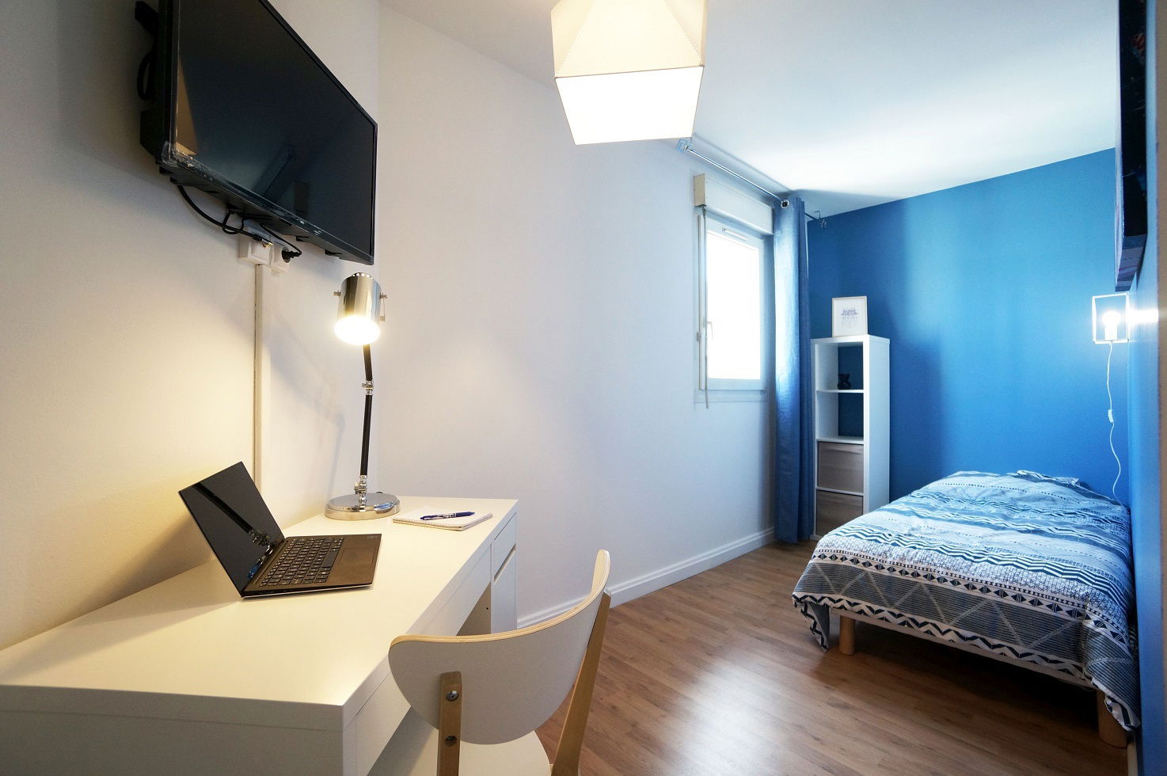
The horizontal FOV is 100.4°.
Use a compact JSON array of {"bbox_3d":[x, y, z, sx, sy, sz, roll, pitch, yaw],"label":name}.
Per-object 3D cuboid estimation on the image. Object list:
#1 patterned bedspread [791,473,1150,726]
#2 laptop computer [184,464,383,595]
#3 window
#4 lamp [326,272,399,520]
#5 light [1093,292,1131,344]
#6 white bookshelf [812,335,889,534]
[{"bbox_3d":[1.985,0.778,2.388,1.930,0.510,0.990,0,0,-41],"label":"patterned bedspread"},{"bbox_3d":[-0.566,0.263,0.971,0.284,0.195,0.304,0,0,-19],"label":"laptop computer"},{"bbox_3d":[0.974,-0.496,3.116,0.770,1.060,0.080,0,0,-41],"label":"window"},{"bbox_3d":[-0.643,0.010,1.415,0.210,0.690,0.250,0,0,-18],"label":"lamp"},{"bbox_3d":[2.688,-0.357,2.474,0.100,0.235,0.120,0,0,-41],"label":"light"},{"bbox_3d":[1.965,0.380,3.598,0.390,1.470,0.420,0,0,-41],"label":"white bookshelf"}]

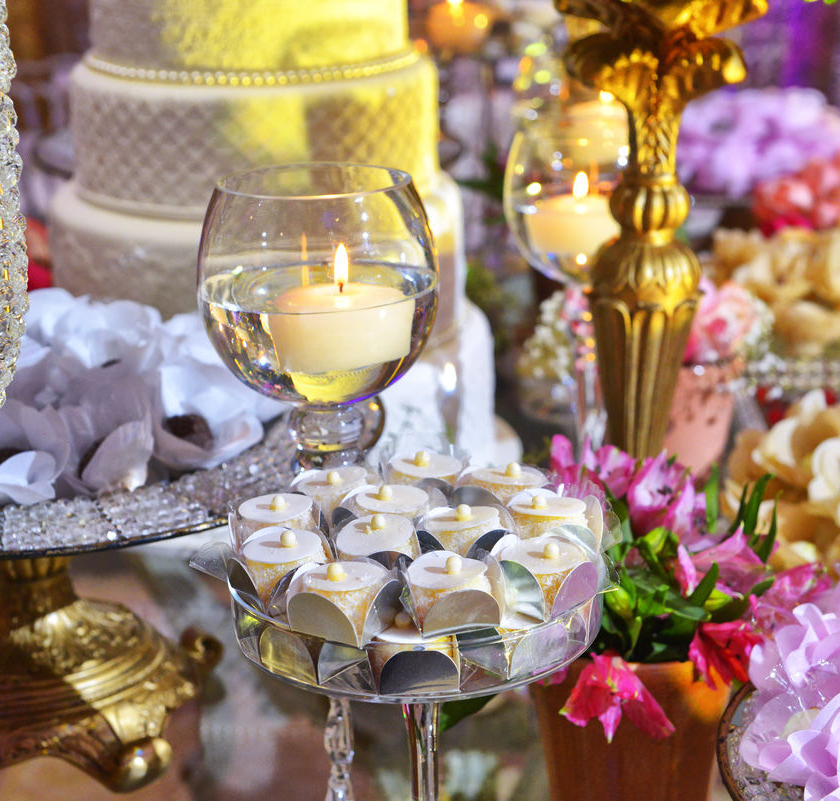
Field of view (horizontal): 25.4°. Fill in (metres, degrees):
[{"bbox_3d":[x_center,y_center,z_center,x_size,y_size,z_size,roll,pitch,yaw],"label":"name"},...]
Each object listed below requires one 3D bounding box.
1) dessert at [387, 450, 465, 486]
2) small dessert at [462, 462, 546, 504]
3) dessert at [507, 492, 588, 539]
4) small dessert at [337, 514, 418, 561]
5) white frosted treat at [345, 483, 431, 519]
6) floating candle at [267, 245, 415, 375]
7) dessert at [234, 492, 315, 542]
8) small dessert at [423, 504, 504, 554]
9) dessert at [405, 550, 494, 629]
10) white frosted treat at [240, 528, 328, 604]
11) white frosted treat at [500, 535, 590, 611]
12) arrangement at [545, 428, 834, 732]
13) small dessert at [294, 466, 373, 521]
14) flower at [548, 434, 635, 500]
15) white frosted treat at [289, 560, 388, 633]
[{"bbox_3d":[0.004,0.037,0.880,0.035,0.029,0.035,-2,17,0],"label":"dessert"},{"bbox_3d":[0.044,0.045,0.908,0.039,0.030,0.039,0,17,0],"label":"small dessert"},{"bbox_3d":[0.060,0.058,0.872,0.039,0.030,0.039,0,17,0],"label":"dessert"},{"bbox_3d":[-0.020,0.069,0.845,0.038,0.030,0.038,0,17,0],"label":"small dessert"},{"bbox_3d":[-0.013,0.055,0.891,0.039,0.030,0.039,0,17,0],"label":"white frosted treat"},{"bbox_3d":[-0.038,-0.047,0.897,0.067,0.056,0.067,-2,17,0],"label":"floating candle"},{"bbox_3d":[-0.064,0.056,0.838,0.035,0.029,0.035,-2,17,0],"label":"dessert"},{"bbox_3d":[0.018,0.059,0.820,0.035,0.029,0.035,-2,17,0],"label":"small dessert"},{"bbox_3d":[0.012,0.082,0.811,0.040,0.030,0.040,0,17,0],"label":"dessert"},{"bbox_3d":[-0.058,0.070,0.800,0.035,0.029,0.035,-2,17,0],"label":"white frosted treat"},{"bbox_3d":[0.052,0.072,0.784,0.035,0.029,0.035,-2,17,0],"label":"white frosted treat"},{"bbox_3d":[0.126,0.088,0.880,0.130,0.108,0.120,-2,17,0],"label":"arrangement"},{"bbox_3d":[-0.043,0.047,0.920,0.039,0.030,0.039,0,17,0],"label":"small dessert"},{"bbox_3d":[0.087,0.035,0.950,0.046,0.038,0.045,0,17,0],"label":"flower"},{"bbox_3d":[-0.031,0.083,0.793,0.042,0.030,0.042,0,17,0],"label":"white frosted treat"}]

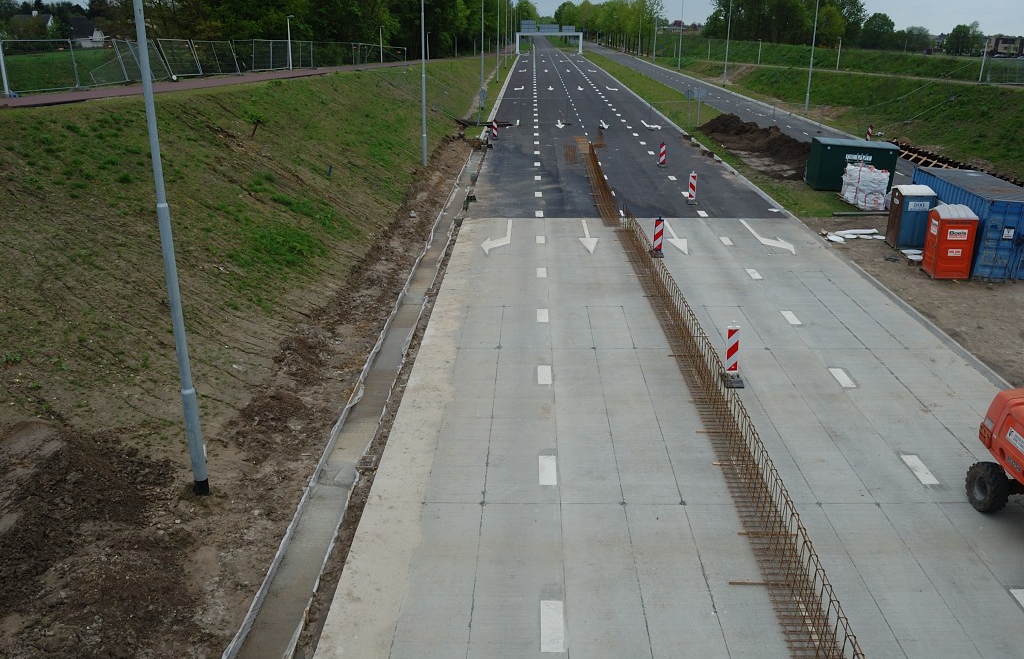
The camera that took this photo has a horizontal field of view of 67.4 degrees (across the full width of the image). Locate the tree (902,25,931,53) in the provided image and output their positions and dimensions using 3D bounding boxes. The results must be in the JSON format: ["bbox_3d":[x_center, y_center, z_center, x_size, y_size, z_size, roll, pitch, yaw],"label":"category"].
[{"bbox_3d":[108.056,-77.336,205.000,6.880,7.310,6.880,10,22,24],"label":"tree"}]

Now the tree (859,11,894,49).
[{"bbox_3d":[80.747,-66.126,170.000,7.340,8.150,7.340,9,22,22],"label":"tree"}]

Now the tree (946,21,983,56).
[{"bbox_3d":[112.034,-71.925,190.000,8.200,8.180,8.200,11,23,27],"label":"tree"}]

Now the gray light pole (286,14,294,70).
[{"bbox_3d":[-16.142,-20.943,56.000,0.550,3.950,0.250,1,20,1],"label":"gray light pole"}]

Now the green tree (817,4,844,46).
[{"bbox_3d":[53.955,-51.414,130.000,4.360,7.190,4.360,8,21,20],"label":"green tree"}]

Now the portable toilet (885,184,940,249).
[{"bbox_3d":[14.850,-4.195,28.489,1.200,2.300,1.150,2,20,5],"label":"portable toilet"}]

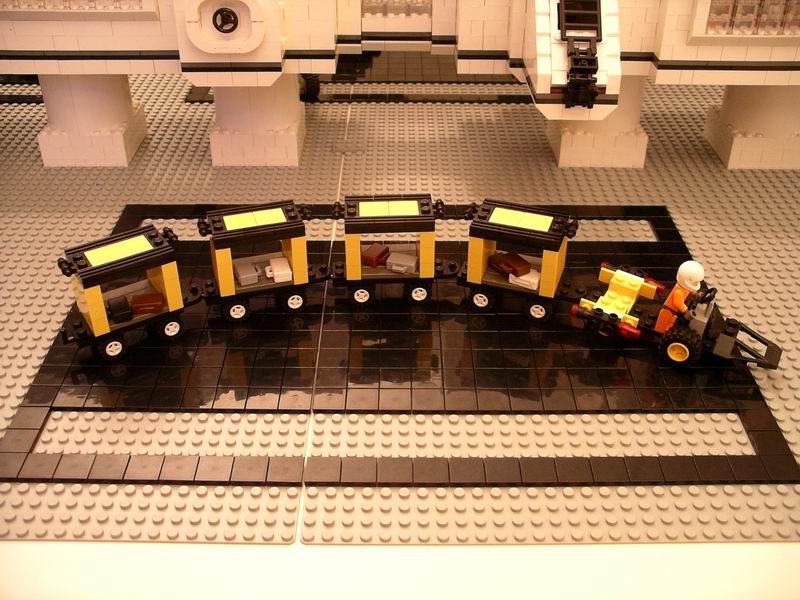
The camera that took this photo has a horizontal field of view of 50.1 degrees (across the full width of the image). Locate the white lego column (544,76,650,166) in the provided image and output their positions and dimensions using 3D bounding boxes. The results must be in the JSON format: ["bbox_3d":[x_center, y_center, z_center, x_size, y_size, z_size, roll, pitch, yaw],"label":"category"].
[{"bbox_3d":[0.152,-0.152,0.649,0.064,0.082,0.064,0,35,0],"label":"white lego column"}]

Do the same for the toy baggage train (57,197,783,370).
[{"bbox_3d":[0.011,-0.011,0.460,0.378,0.057,0.091,0,35,0],"label":"toy baggage train"}]

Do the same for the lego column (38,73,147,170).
[{"bbox_3d":[-0.236,-0.153,0.649,0.064,0.082,0.064,0,35,0],"label":"lego column"}]

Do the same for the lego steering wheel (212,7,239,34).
[{"bbox_3d":[-0.109,-0.175,0.535,0.016,0.016,0.006,0,35,0],"label":"lego steering wheel"}]

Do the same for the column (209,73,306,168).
[{"bbox_3d":[-0.108,-0.153,0.649,0.064,0.082,0.064,0,35,0],"label":"column"}]

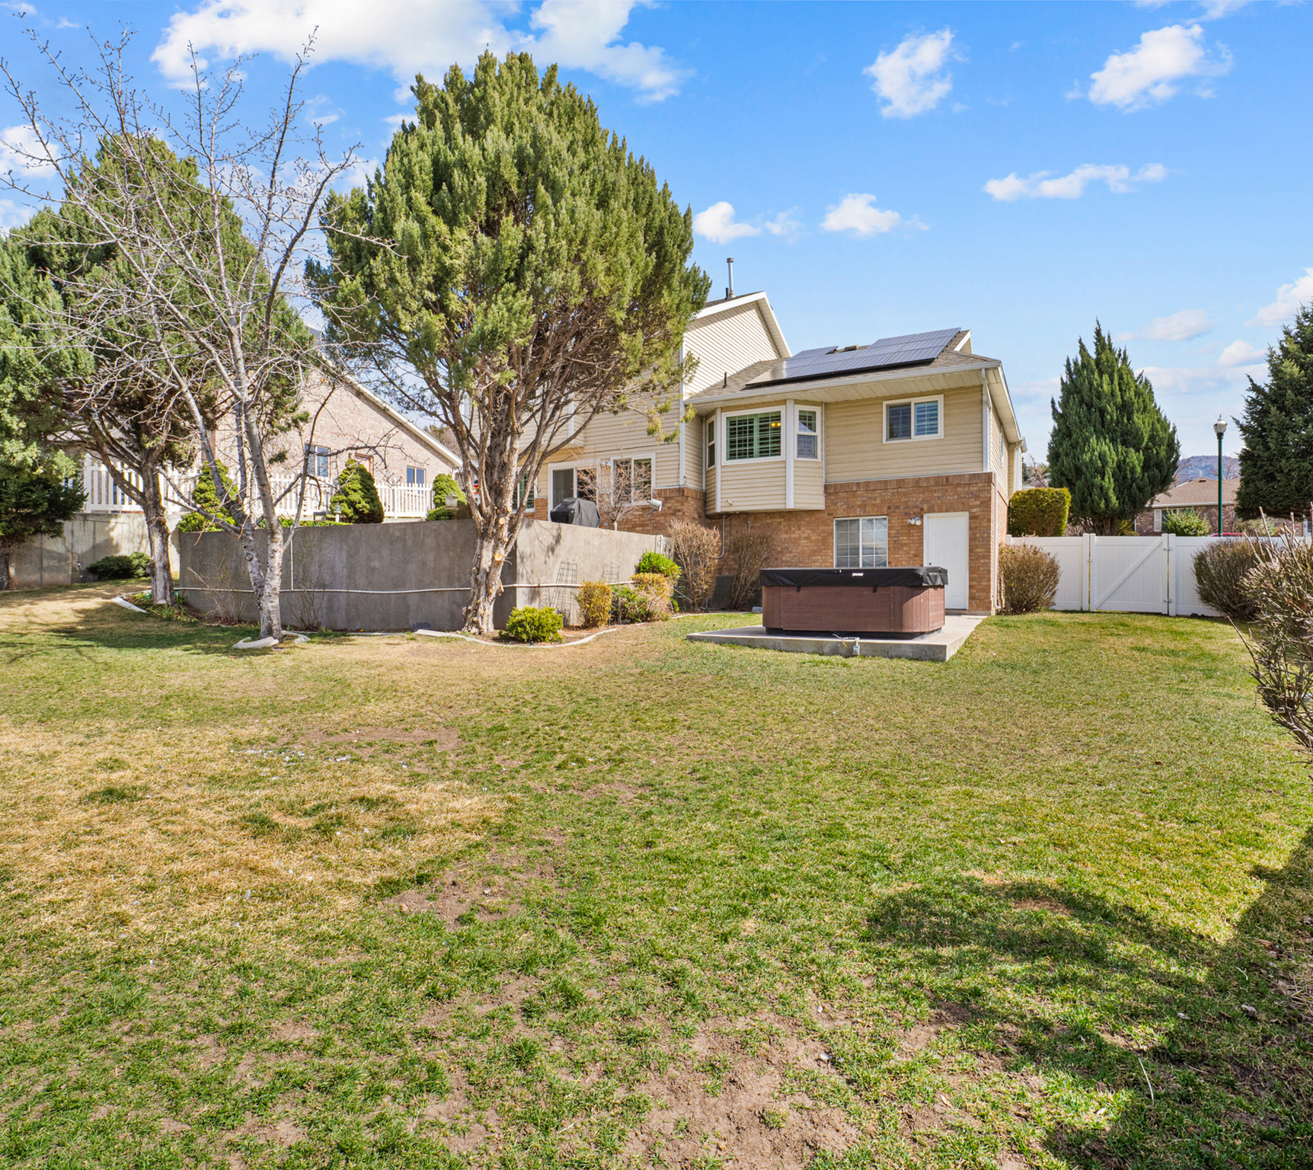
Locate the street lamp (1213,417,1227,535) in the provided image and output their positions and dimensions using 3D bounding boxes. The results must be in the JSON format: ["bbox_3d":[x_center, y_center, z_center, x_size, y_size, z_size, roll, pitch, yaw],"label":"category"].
[{"bbox_3d":[18.763,-3.043,24.000,0.450,5.200,0.450,0,1,29],"label":"street lamp"}]

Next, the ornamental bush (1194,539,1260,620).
[{"bbox_3d":[12.645,-0.121,15.900,1.650,1.774,1.600,0,1,38],"label":"ornamental bush"}]

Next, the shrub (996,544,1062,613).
[{"bbox_3d":[8.630,-0.140,16.700,1.380,1.630,1.350,0,0,0],"label":"shrub"}]

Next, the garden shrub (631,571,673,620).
[{"bbox_3d":[-0.087,0.199,14.700,0.850,0.969,0.850,0,1,0],"label":"garden shrub"}]

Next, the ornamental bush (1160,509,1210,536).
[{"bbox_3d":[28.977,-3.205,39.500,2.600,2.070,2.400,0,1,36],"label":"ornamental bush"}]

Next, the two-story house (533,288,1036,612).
[{"bbox_3d":[3.792,-4.094,21.030,12.800,9.300,11.400,0,1,29],"label":"two-story house"}]

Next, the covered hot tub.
[{"bbox_3d":[3.175,0.229,11.364,2.360,0.970,2.340,0,1,29],"label":"covered hot tub"}]

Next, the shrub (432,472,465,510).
[{"bbox_3d":[-5.300,-2.150,18.400,0.950,1.500,0.950,0,0,0],"label":"shrub"}]

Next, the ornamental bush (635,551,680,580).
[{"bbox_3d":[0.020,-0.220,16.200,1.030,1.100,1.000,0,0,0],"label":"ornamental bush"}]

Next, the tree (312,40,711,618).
[{"bbox_3d":[-2.300,-4.000,12.200,6.300,9.600,6.200,0,0,0],"label":"tree"}]

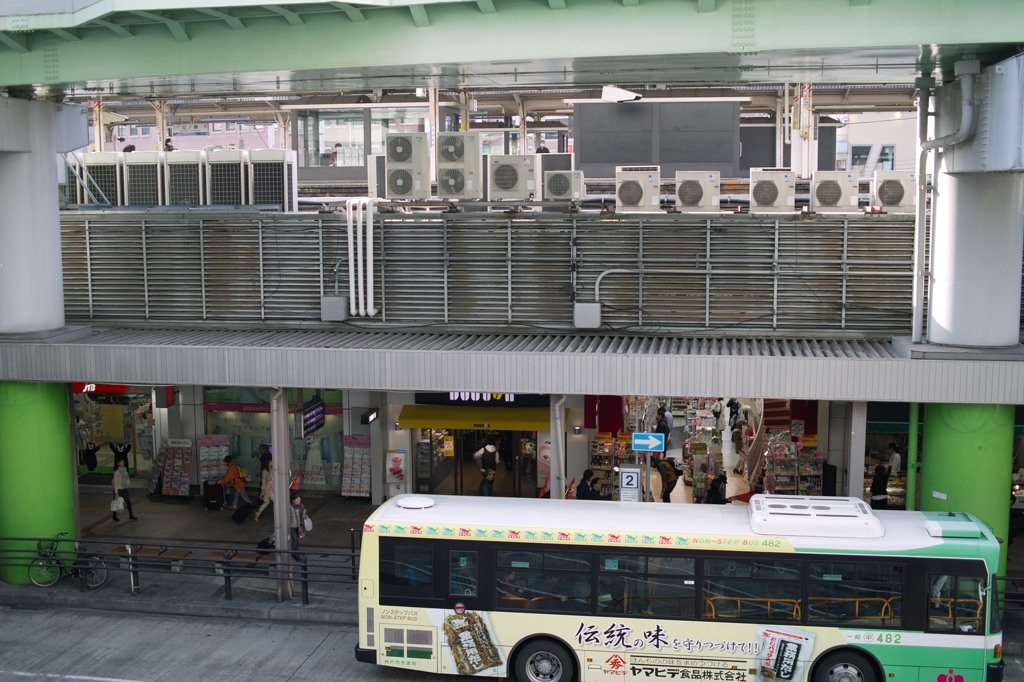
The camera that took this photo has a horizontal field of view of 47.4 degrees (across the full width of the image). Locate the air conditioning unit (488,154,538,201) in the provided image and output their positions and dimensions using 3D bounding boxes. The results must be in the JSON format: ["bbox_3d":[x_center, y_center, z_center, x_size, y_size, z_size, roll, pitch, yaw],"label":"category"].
[{"bbox_3d":[0.048,-3.579,25.517,0.988,0.946,0.340,1,6,10],"label":"air conditioning unit"}]

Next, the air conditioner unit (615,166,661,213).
[{"bbox_3d":[2.732,-3.204,25.067,0.932,0.912,0.340,1,6,10],"label":"air conditioner unit"}]

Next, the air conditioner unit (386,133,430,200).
[{"bbox_3d":[-2.170,-3.712,24.838,0.905,1.385,0.330,1,6,10],"label":"air conditioner unit"}]

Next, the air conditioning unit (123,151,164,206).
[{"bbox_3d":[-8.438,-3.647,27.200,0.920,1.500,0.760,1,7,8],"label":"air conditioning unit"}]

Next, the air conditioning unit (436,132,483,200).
[{"bbox_3d":[-1.145,-3.876,25.807,0.940,1.430,0.330,1,7,8],"label":"air conditioning unit"}]

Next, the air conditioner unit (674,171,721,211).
[{"bbox_3d":[3.982,-3.164,24.867,0.925,0.888,0.340,1,6,10],"label":"air conditioner unit"}]

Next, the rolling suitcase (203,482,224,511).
[{"bbox_3d":[-7.772,4.003,30.390,0.500,0.770,0.330,0,6,0],"label":"rolling suitcase"}]

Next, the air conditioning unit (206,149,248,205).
[{"bbox_3d":[-6.336,-3.552,26.535,0.900,1.500,0.720,1,6,10],"label":"air conditioning unit"}]

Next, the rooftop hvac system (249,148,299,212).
[{"bbox_3d":[-5.632,-3.725,27.563,0.895,1.538,0.740,1,6,10],"label":"rooftop hvac system"}]

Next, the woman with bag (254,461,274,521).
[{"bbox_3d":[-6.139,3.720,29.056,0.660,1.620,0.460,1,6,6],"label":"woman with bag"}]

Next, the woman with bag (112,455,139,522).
[{"bbox_3d":[-9.746,3.709,29.225,0.580,1.620,0.460,3,7,24],"label":"woman with bag"}]

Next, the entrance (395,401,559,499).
[{"bbox_3d":[-0.683,3.017,29.715,4.282,2.632,0.900,1,7,8],"label":"entrance"}]

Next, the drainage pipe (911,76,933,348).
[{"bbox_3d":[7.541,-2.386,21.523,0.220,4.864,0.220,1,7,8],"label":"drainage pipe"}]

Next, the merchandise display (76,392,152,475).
[{"bbox_3d":[-11.877,2.773,34.865,2.250,2.380,0.600,1,6,10],"label":"merchandise display"}]

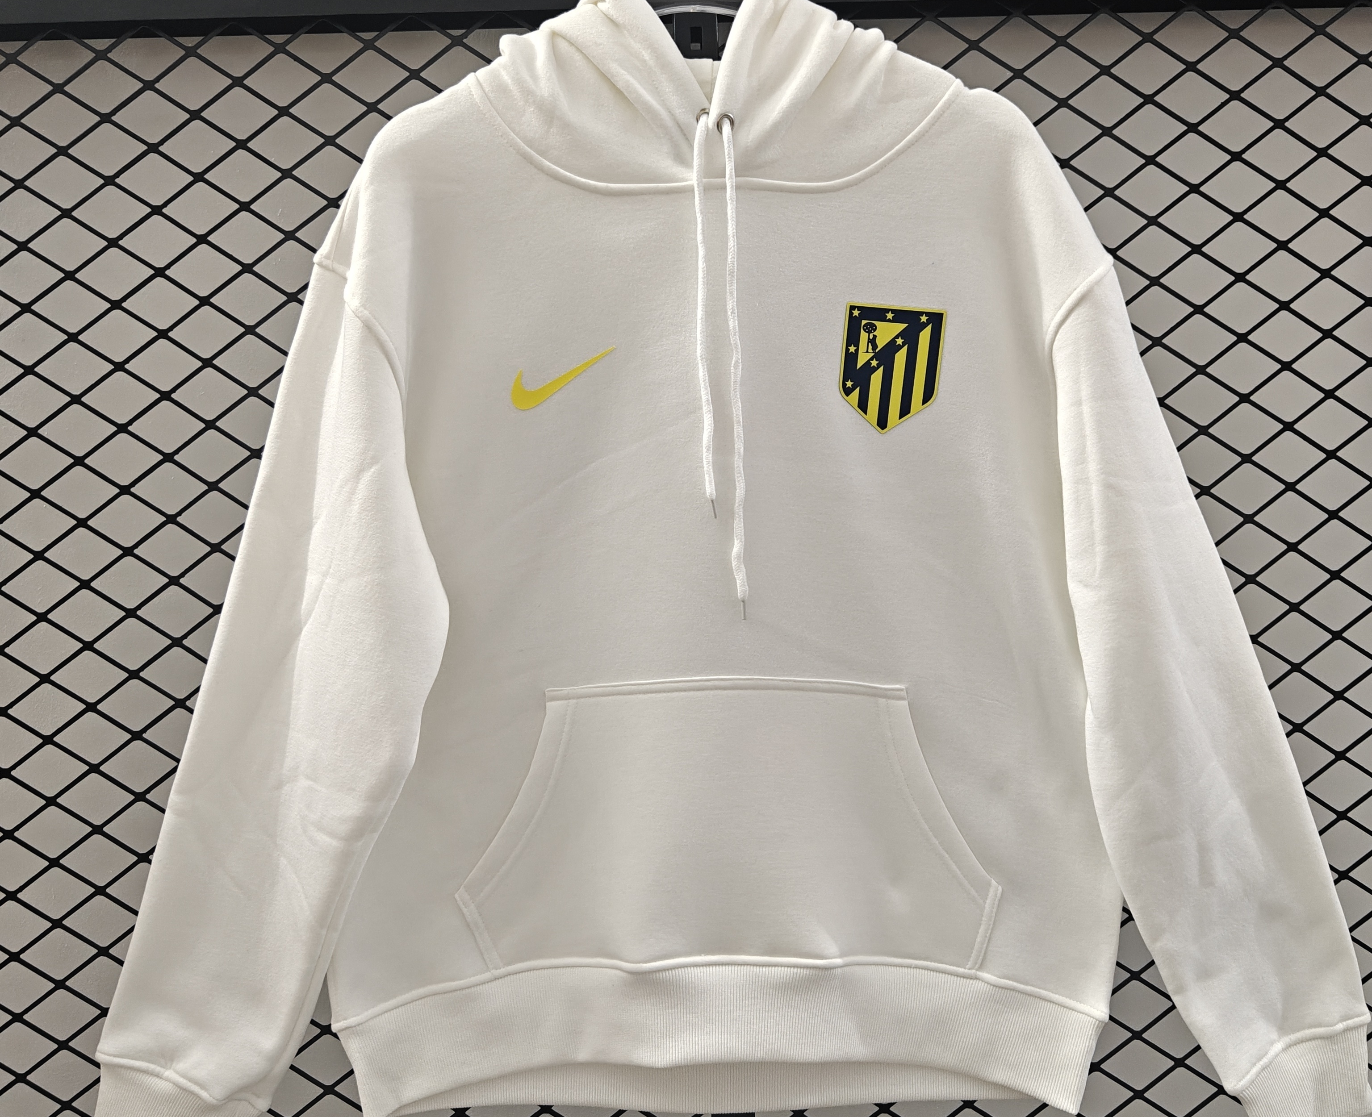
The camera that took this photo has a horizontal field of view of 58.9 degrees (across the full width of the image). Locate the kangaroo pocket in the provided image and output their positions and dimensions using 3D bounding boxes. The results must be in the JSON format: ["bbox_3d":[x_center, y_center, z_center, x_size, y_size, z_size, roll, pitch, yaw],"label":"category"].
[{"bbox_3d":[0.026,0.168,0.770,0.345,0.187,0.040,-2,1,-1],"label":"kangaroo pocket"}]

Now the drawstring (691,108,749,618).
[{"bbox_3d":[0.021,-0.124,0.772,0.036,0.323,0.030,-2,1,-1],"label":"drawstring"}]

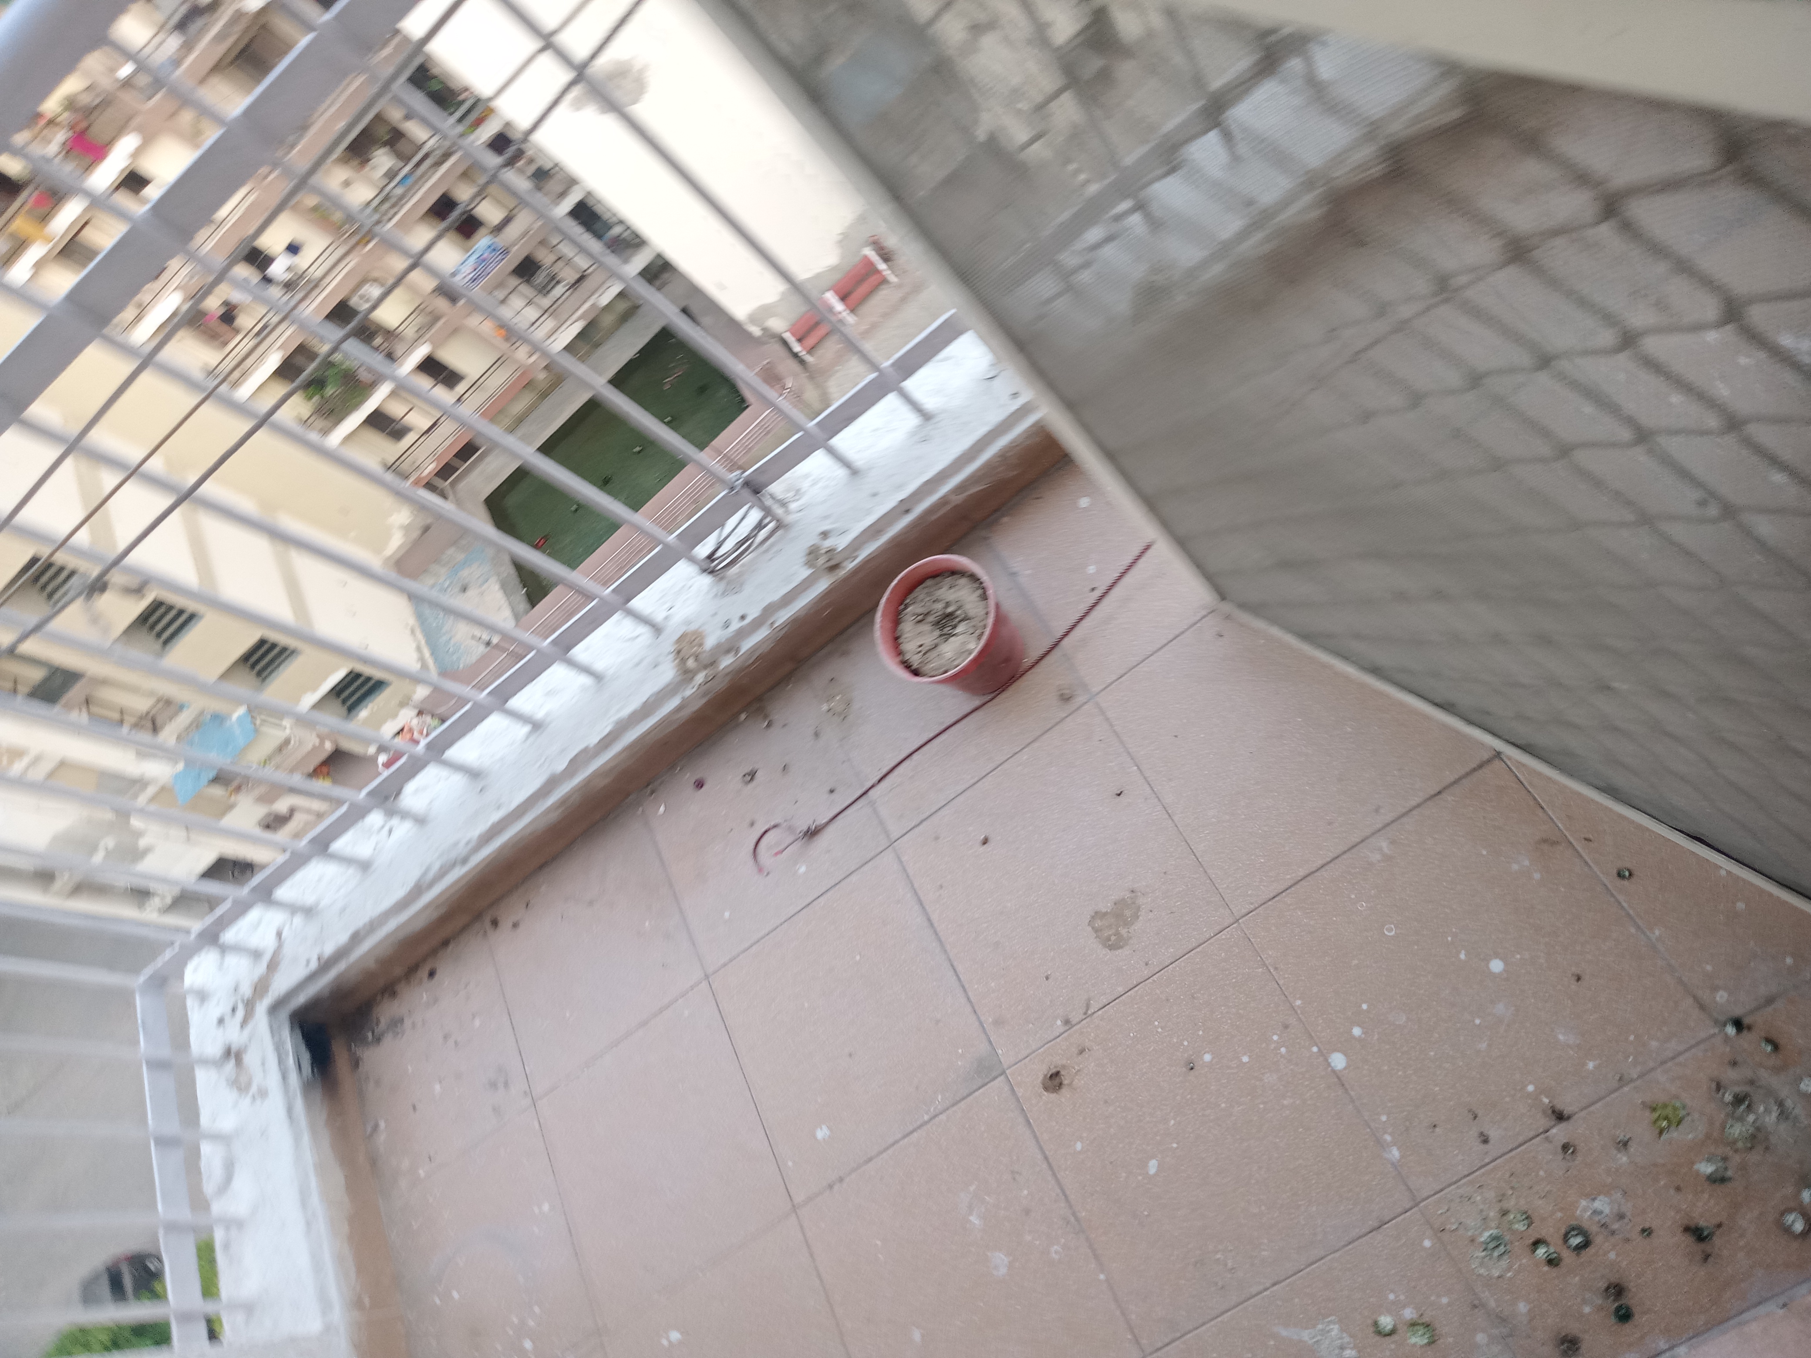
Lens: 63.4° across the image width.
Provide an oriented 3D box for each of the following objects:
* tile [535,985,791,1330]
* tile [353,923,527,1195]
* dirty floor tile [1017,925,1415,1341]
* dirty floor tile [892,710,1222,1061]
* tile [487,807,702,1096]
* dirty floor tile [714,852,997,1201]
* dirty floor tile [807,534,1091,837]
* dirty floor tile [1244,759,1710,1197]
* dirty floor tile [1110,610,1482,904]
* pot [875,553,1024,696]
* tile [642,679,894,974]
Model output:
[{"bbox_3d":[-0.299,0.574,1.768,0.302,0.015,0.302,-37,58,15],"label":"tile"},{"bbox_3d":[-0.633,0.524,1.986,0.269,0.015,0.266,-37,58,15],"label":"tile"},{"bbox_3d":[0.290,0.453,1.460,0.302,0.015,0.302,-37,58,15],"label":"dirty floor tile"},{"bbox_3d":[0.169,0.223,1.615,0.302,0.015,0.302,-37,58,15],"label":"dirty floor tile"},{"bbox_3d":[-0.413,0.358,1.914,0.302,0.015,0.266,-37,58,15],"label":"tile"},{"bbox_3d":[-0.065,0.399,1.692,0.302,0.015,0.302,-37,58,15],"label":"dirty floor tile"},{"bbox_3d":[0.055,0.008,1.761,0.302,0.015,0.266,-37,58,15],"label":"dirty floor tile"},{"bbox_3d":[0.524,0.278,1.384,0.302,0.015,0.302,-37,58,15],"label":"dirty floor tile"},{"bbox_3d":[0.403,0.048,1.539,0.302,0.015,0.302,-37,58,15],"label":"dirty floor tile"},{"bbox_3d":[0.064,-0.051,1.693,0.153,0.124,0.153,-11,68,27],"label":"pot"},{"bbox_3d":[-0.179,0.183,1.837,0.302,0.015,0.266,-37,58,15],"label":"tile"}]

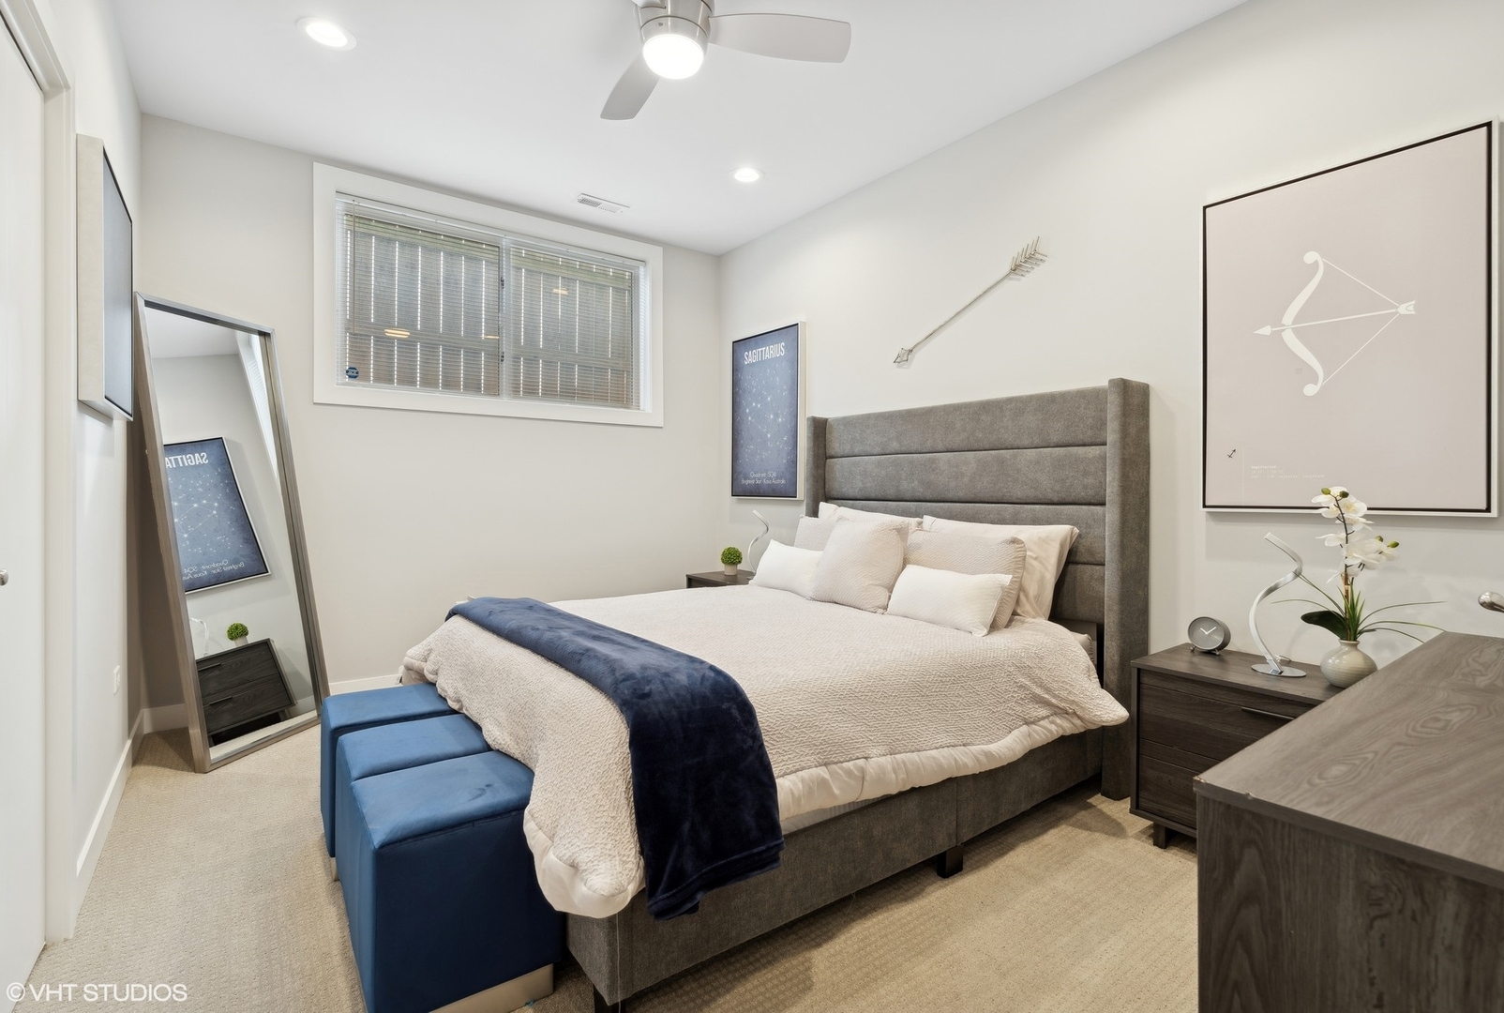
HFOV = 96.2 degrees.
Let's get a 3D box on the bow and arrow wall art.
[{"bbox_3d":[1.769,-0.503,2.066,0.050,1.049,0.680,0,1,-36],"label":"bow and arrow wall art"}]

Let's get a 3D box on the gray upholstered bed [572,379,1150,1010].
[{"bbox_3d":[0.104,0.283,2.548,2.145,1.487,1.696,0,1,-36],"label":"gray upholstered bed"}]

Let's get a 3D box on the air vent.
[{"bbox_3d":[-0.896,-1.793,4.026,0.300,0.020,0.140,0,1,-36],"label":"air vent"}]

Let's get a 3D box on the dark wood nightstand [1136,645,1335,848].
[{"bbox_3d":[1.520,0.765,2.027,0.444,0.560,0.546,0,1,-36],"label":"dark wood nightstand"}]

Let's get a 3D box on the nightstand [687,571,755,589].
[{"bbox_3d":[-0.065,0.719,4.201,0.444,0.556,0.546,0,1,-36],"label":"nightstand"}]

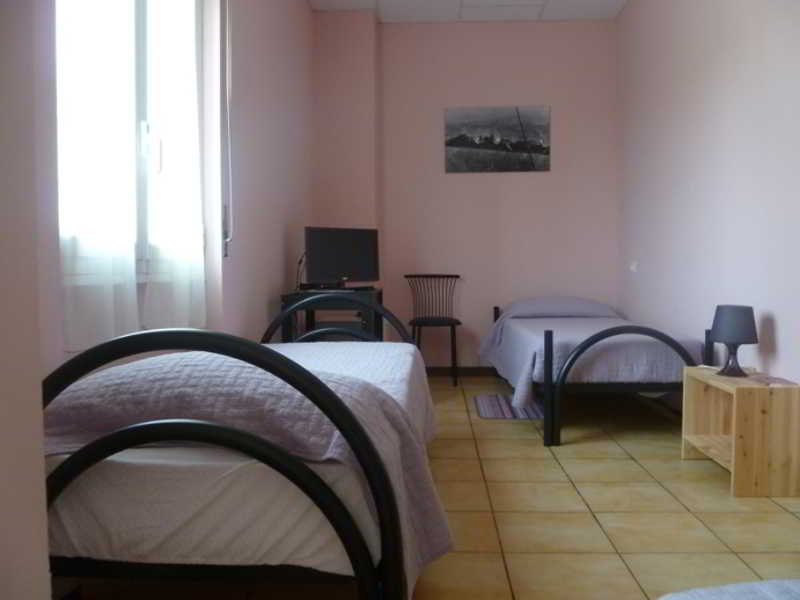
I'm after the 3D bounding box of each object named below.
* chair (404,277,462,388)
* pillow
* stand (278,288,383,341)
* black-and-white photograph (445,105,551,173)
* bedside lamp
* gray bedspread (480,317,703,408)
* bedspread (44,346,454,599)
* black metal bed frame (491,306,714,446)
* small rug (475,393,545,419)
[{"bbox_3d":[0.262,0.220,5.024,0.447,0.842,0.467,-1,3,3],"label":"chair"},{"bbox_3d":[1.193,0.053,4.929,0.812,0.162,0.426,-1,3,3],"label":"pillow"},{"bbox_3d":[-0.373,0.335,3.881,0.548,0.766,0.528,-1,3,3],"label":"stand"},{"bbox_3d":[0.785,-1.284,5.167,0.832,0.518,0.025,-1,3,3],"label":"black-and-white photograph"},{"bbox_3d":[1.359,0.164,2.647,0.188,0.286,0.188,-1,3,3],"label":"bedside lamp"},{"bbox_3d":[1.071,0.346,4.084,0.995,0.386,1.847,-1,3,3],"label":"gray bedspread"},{"bbox_3d":[-0.329,0.360,2.242,0.964,0.487,1.928,-1,3,3],"label":"bedspread"},{"bbox_3d":[1.156,0.369,4.142,0.832,0.584,2.030,-1,3,3],"label":"black metal bed frame"},{"bbox_3d":[0.710,0.670,4.108,0.467,0.012,0.690,-1,3,3],"label":"small rug"}]

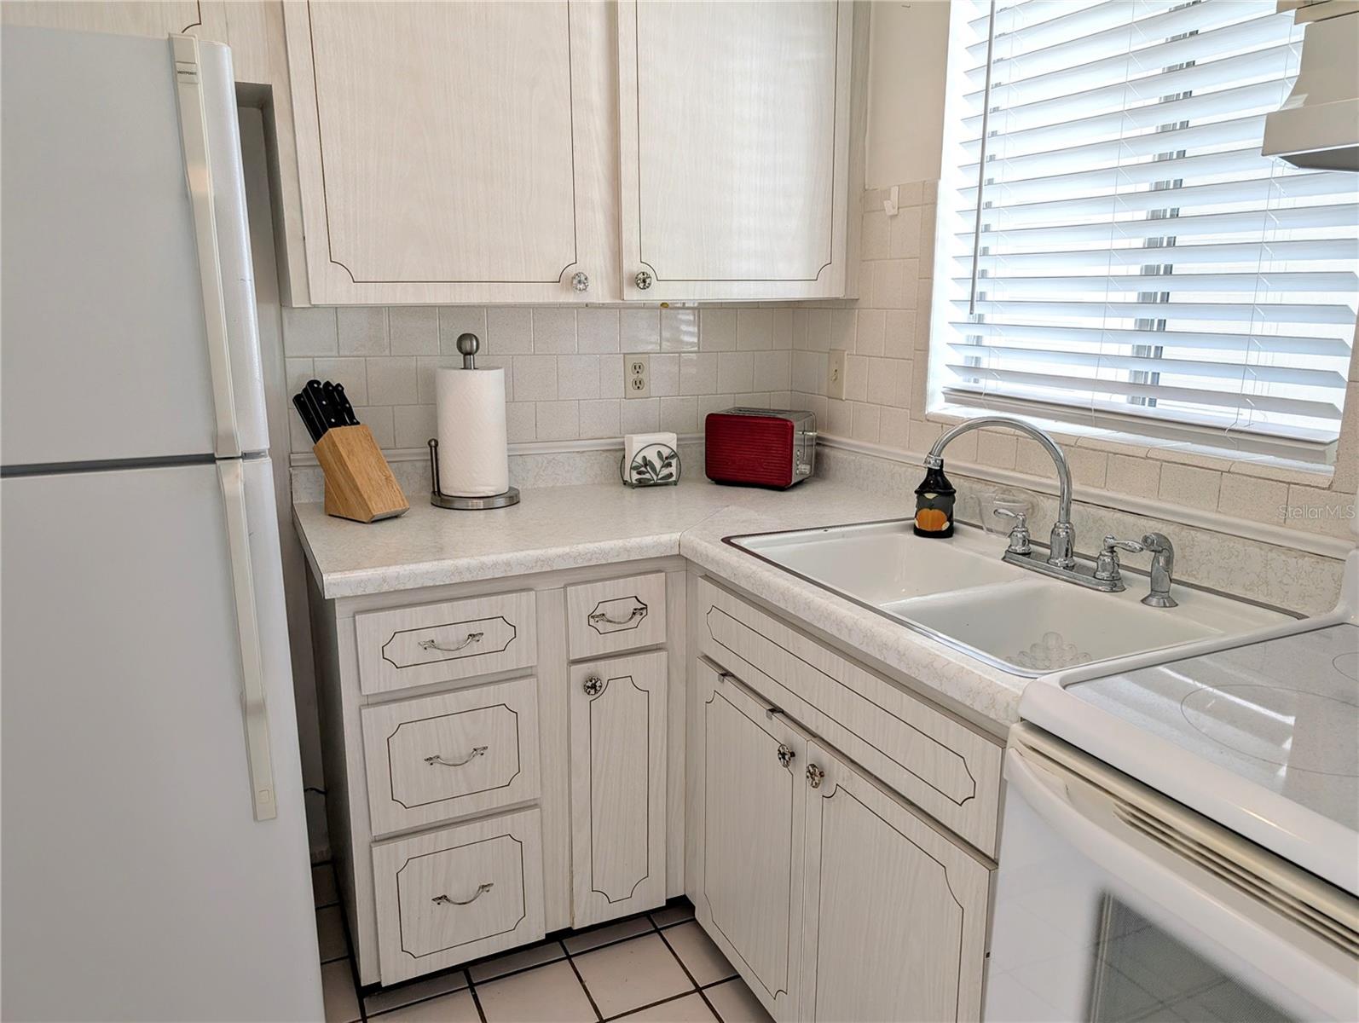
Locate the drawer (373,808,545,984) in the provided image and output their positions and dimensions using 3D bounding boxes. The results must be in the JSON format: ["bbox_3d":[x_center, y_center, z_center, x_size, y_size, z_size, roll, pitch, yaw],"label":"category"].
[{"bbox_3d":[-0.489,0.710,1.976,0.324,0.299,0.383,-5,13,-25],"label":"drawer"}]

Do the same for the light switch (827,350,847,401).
[{"bbox_3d":[0.409,-0.355,2.457,0.013,0.121,0.073,-5,13,-25],"label":"light switch"}]

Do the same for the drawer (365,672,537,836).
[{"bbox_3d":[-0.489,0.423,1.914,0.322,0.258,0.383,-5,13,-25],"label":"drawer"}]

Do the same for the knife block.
[{"bbox_3d":[-0.679,-0.083,2.009,0.200,0.188,0.087,9,15,36],"label":"knife block"}]

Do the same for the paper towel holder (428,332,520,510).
[{"bbox_3d":[-0.467,-0.209,2.138,0.199,0.383,0.199,-2,12,-13],"label":"paper towel holder"}]

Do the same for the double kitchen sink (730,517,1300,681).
[{"bbox_3d":[0.504,0.193,1.607,0.539,0.191,0.805,-5,13,-25],"label":"double kitchen sink"}]

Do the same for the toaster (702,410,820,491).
[{"bbox_3d":[0.214,-0.162,2.410,0.252,0.182,0.159,7,14,27],"label":"toaster"}]

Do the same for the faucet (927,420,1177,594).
[{"bbox_3d":[0.607,-0.021,1.583,0.292,0.257,0.362,-3,13,-15],"label":"faucet"}]

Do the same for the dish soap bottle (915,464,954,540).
[{"bbox_3d":[0.513,-0.029,1.875,0.077,0.151,0.074,4,13,15],"label":"dish soap bottle"}]

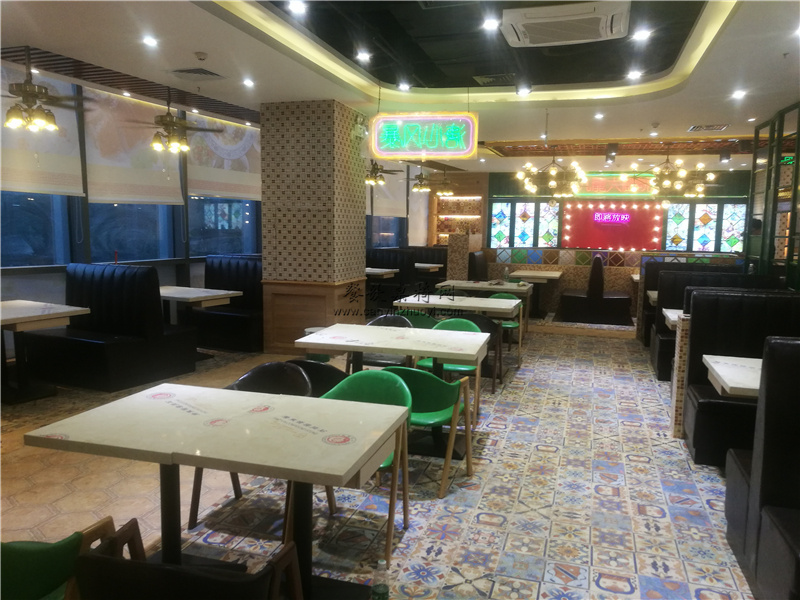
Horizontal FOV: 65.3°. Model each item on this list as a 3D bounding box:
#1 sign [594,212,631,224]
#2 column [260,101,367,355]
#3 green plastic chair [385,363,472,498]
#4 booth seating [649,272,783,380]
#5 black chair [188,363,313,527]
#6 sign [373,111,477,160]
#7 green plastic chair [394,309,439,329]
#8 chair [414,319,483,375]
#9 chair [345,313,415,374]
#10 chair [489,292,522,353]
[{"bbox_3d":[3.569,-1.368,10.502,0.570,0.190,0.050,3,7,17],"label":"sign"},{"bbox_3d":[-1.031,-0.833,7.675,0.925,2.904,1.085,3,7,16],"label":"column"},{"bbox_3d":[0.090,0.703,3.614,0.530,0.770,0.510,4,7,26],"label":"green plastic chair"},{"bbox_3d":[3.359,0.260,6.611,1.206,1.095,0.975,3,7,17],"label":"booth seating"},{"bbox_3d":[-0.742,0.749,3.257,0.543,0.769,0.533,2,7,14],"label":"black chair"},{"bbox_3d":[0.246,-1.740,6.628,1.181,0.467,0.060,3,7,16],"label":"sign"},{"bbox_3d":[0.153,0.432,6.045,0.530,0.770,0.510,3,7,23],"label":"green plastic chair"},{"bbox_3d":[0.400,0.564,5.022,0.543,0.769,0.533,3,7,16],"label":"chair"},{"bbox_3d":[-0.160,0.529,5.142,0.530,0.770,0.510,3,7,17],"label":"chair"},{"bbox_3d":[1.185,0.335,7.217,0.520,0.770,0.560,3,7,17],"label":"chair"}]

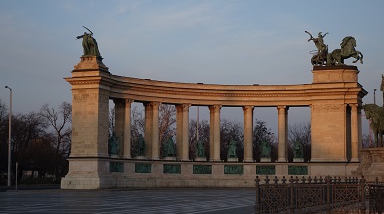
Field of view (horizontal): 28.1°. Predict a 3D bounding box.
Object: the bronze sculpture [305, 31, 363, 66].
[{"bbox_3d":[19.676,-8.007,106.000,7.413,4.500,3.100,-1,-6,18],"label":"bronze sculpture"}]

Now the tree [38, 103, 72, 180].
[{"bbox_3d":[-21.476,5.764,125.000,6.200,12.800,6.200,0,-5,0],"label":"tree"}]

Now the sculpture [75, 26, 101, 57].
[{"bbox_3d":[-13.116,-8.306,97.500,2.350,3.750,2.100,-1,-6,18],"label":"sculpture"}]

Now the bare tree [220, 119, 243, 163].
[{"bbox_3d":[7.331,8.154,140.000,6.400,11.500,6.400,0,-5,0],"label":"bare tree"}]

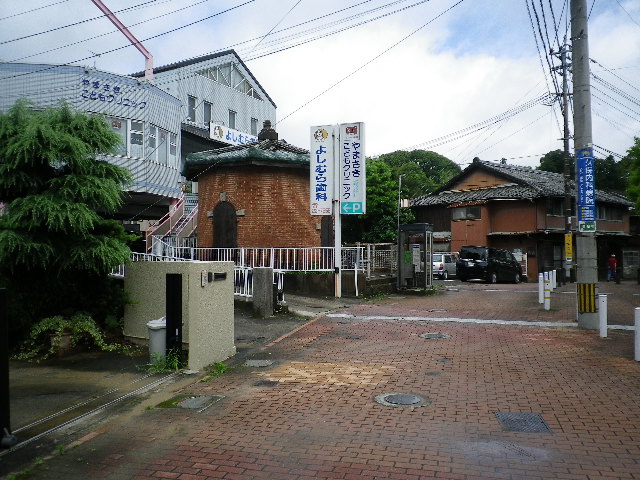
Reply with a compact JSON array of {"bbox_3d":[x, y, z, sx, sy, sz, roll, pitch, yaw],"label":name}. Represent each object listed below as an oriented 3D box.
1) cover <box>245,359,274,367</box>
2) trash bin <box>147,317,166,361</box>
[{"bbox_3d":[-0.840,1.704,7.130,0.400,0.030,0.410,0,-1,5],"label":"cover"},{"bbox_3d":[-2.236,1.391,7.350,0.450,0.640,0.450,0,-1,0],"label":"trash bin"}]

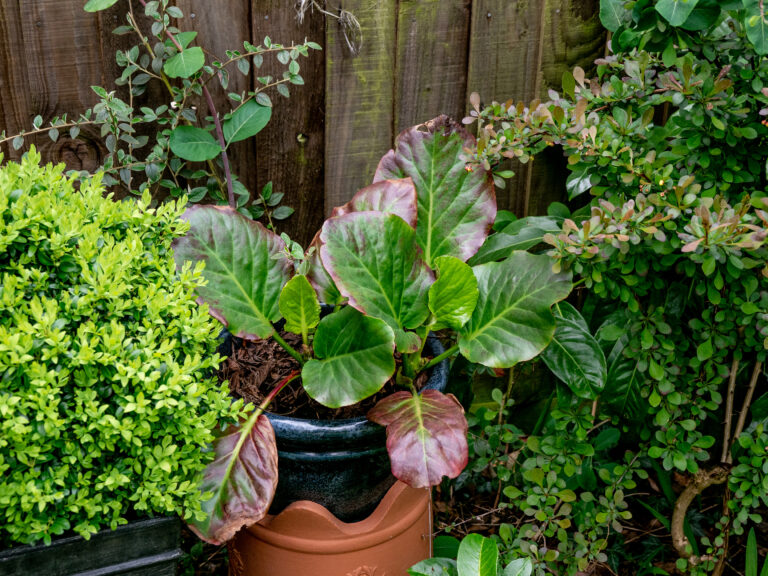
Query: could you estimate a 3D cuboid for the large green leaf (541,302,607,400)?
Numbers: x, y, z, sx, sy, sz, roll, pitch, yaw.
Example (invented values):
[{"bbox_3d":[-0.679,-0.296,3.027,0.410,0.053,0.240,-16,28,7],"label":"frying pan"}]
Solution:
[{"bbox_3d":[0.280,0.094,1.900,0.095,0.140,0.060,1,25,0],"label":"large green leaf"}]

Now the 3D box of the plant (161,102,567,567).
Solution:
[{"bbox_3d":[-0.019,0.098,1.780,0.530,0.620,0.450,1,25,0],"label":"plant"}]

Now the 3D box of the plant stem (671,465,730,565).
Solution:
[{"bbox_3d":[0.497,0.356,2.020,0.085,0.160,0.060,1,25,0],"label":"plant stem"}]

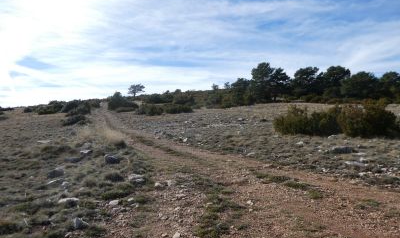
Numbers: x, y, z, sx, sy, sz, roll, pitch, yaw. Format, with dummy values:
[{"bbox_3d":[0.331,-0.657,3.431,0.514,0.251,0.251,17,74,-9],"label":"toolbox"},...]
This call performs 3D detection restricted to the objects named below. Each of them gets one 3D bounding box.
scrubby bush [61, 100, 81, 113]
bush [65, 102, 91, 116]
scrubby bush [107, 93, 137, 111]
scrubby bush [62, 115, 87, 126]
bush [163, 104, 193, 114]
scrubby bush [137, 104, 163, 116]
[{"bbox_3d":[-20.081,-1.938,43.000,3.050,2.130,3.000,0,1,0],"label":"scrubby bush"},{"bbox_3d":[-16.212,-1.401,37.000,3.140,1.830,2.900,0,1,0],"label":"bush"},{"bbox_3d":[-12.690,-2.903,46.000,4.860,3.240,4.200,0,1,0],"label":"scrubby bush"},{"bbox_3d":[-11.314,0.135,25.000,2.130,0.890,1.700,0,1,0],"label":"scrubby bush"},{"bbox_3d":[-3.246,-1.515,40.000,4.240,1.410,3.200,0,1,0],"label":"bush"},{"bbox_3d":[-6.556,-1.233,36.000,3.310,1.530,2.900,0,1,0],"label":"scrubby bush"}]

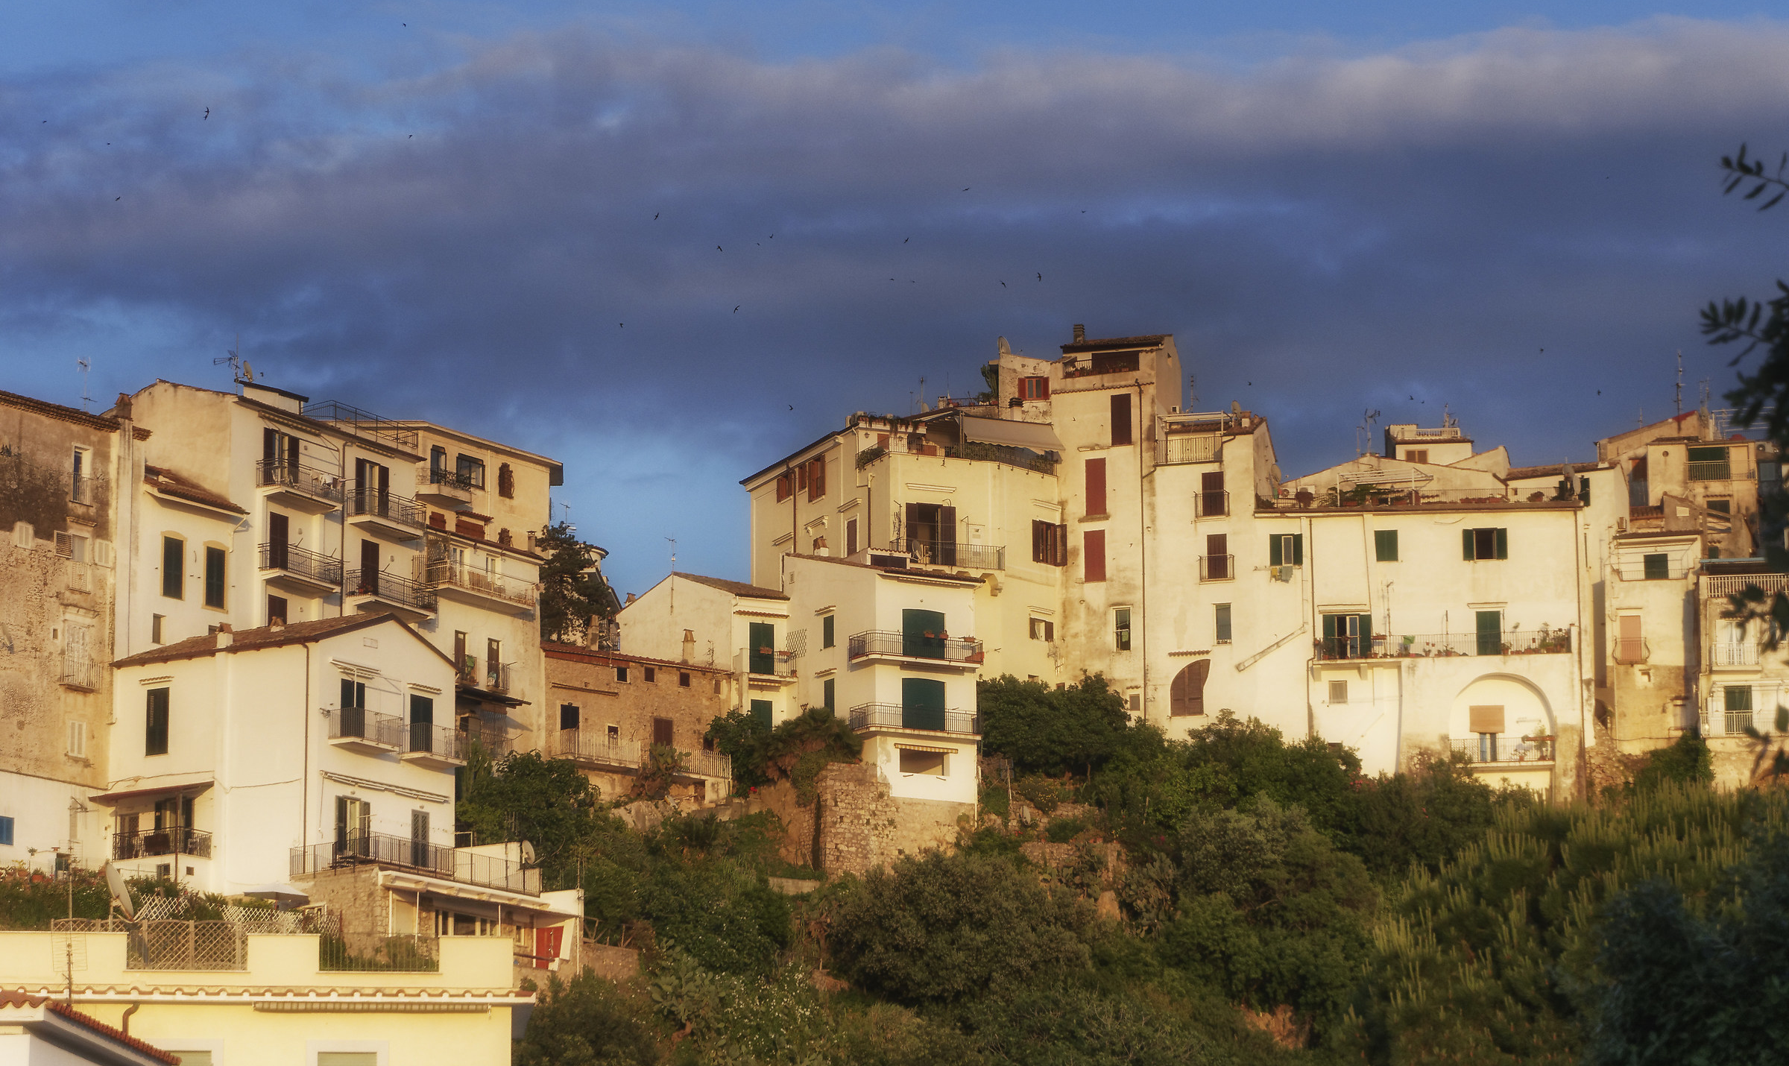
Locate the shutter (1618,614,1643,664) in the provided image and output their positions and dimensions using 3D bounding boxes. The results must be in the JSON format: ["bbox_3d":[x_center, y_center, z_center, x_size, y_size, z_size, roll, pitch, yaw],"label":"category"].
[{"bbox_3d":[32.476,4.686,228.000,1.000,2.080,0.080,-3,-11,13],"label":"shutter"}]

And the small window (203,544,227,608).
[{"bbox_3d":[-24.133,1.645,183.292,0.140,2.170,1.150,-8,-14,33],"label":"small window"}]

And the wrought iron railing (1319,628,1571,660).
[{"bbox_3d":[24.419,5.104,229.727,11.047,0.992,0.900,-2,-12,6],"label":"wrought iron railing"}]

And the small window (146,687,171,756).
[{"bbox_3d":[-24.665,6.293,173.000,1.030,2.270,0.120,-8,-13,34],"label":"small window"}]

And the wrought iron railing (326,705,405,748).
[{"bbox_3d":[-18.111,6.659,177.000,1.100,1.020,2.700,-8,-14,32],"label":"wrought iron railing"}]

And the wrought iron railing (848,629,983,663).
[{"bbox_3d":[0.884,4.933,213.836,5.336,1.060,1.650,6,-13,-27],"label":"wrought iron railing"}]

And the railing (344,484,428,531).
[{"bbox_3d":[-18.863,-0.840,192.014,0.990,0.970,4.070,-5,-12,25],"label":"railing"}]

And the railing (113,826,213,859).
[{"bbox_3d":[-25.011,10.602,176.500,2.800,1.000,1.700,-8,-14,32],"label":"railing"}]

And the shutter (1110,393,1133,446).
[{"bbox_3d":[9.857,-4.929,225.000,0.950,2.200,0.080,-4,-11,21],"label":"shutter"}]

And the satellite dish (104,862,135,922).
[{"bbox_3d":[-12.970,6.015,86.500,0.300,1.020,1.000,-14,-13,5],"label":"satellite dish"}]

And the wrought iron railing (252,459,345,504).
[{"bbox_3d":[-22.337,-1.906,194.000,1.100,1.020,3.950,-7,-13,29],"label":"wrought iron railing"}]

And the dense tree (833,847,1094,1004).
[{"bbox_3d":[2.544,14.921,196.000,10.300,6.000,8.500,0,-11,0],"label":"dense tree"}]

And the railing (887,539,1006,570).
[{"bbox_3d":[2.357,1.021,222.189,4.977,1.023,0.750,5,-12,-23],"label":"railing"}]

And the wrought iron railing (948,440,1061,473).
[{"bbox_3d":[4.799,-3.315,224.424,6.098,0.900,0.500,8,-14,-37],"label":"wrought iron railing"}]

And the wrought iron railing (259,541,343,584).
[{"bbox_3d":[-22.259,1.110,194.000,1.080,1.020,3.900,-7,-13,29],"label":"wrought iron railing"}]

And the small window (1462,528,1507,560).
[{"bbox_3d":[26.363,0.469,231.000,2.050,1.420,0.120,-2,-11,9],"label":"small window"}]

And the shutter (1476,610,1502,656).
[{"bbox_3d":[26.412,4.502,229.275,1.048,2.070,0.080,-2,-12,6],"label":"shutter"}]

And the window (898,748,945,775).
[{"bbox_3d":[1.178,9.442,212.500,2.150,1.100,0.200,5,-12,-27],"label":"window"}]

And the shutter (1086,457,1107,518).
[{"bbox_3d":[8.811,-1.978,225.000,0.950,2.450,0.080,-4,-11,21],"label":"shutter"}]

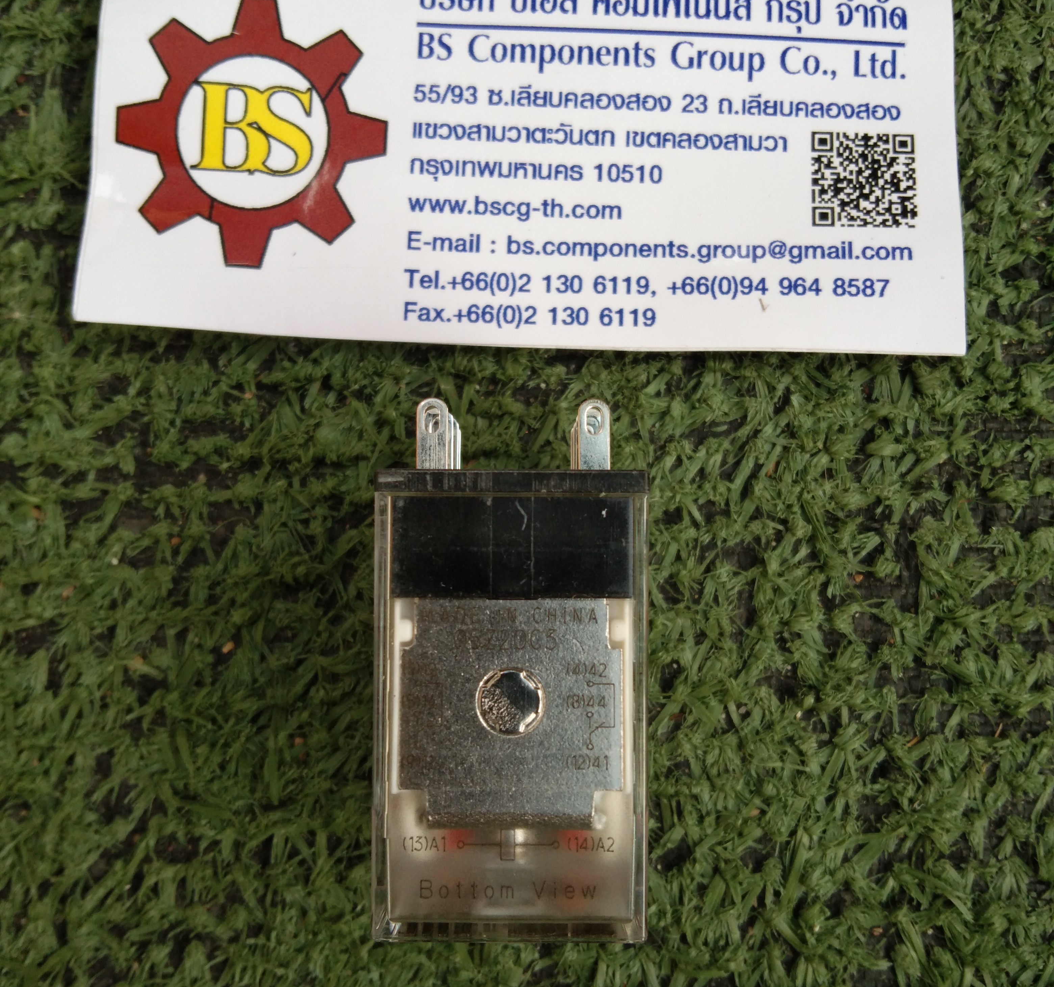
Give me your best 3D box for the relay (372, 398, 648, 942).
[{"bbox_3d":[-0.001,0.014,0.108,0.021,0.028,0.042,0,88,0],"label":"relay"}]

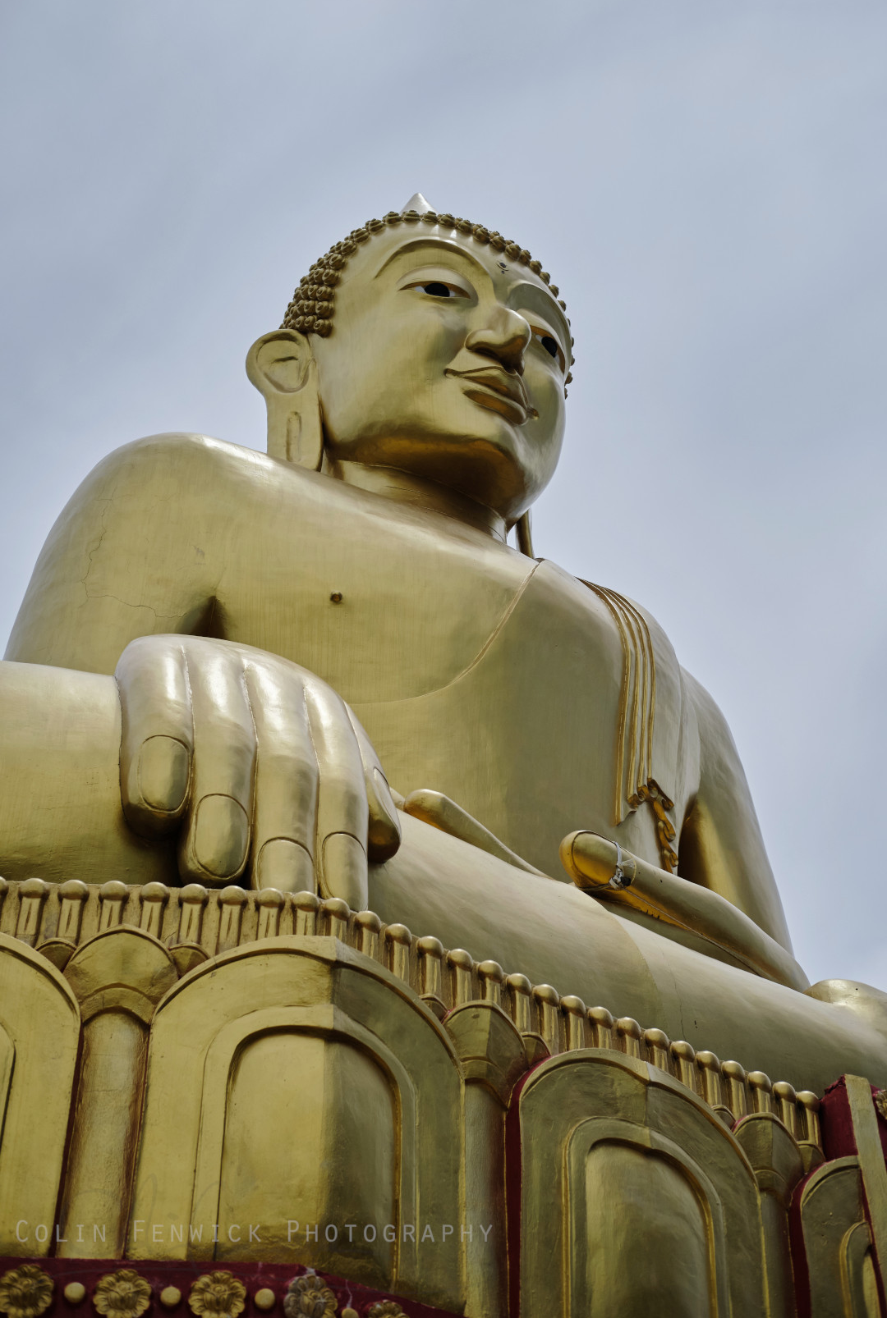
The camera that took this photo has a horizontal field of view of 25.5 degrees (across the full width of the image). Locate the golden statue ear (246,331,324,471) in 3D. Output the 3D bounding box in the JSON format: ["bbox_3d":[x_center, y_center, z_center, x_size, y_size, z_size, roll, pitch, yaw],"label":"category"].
[{"bbox_3d":[-1.190,-1.956,15.200,0.580,1.420,0.300,-10,-38,14],"label":"golden statue ear"}]

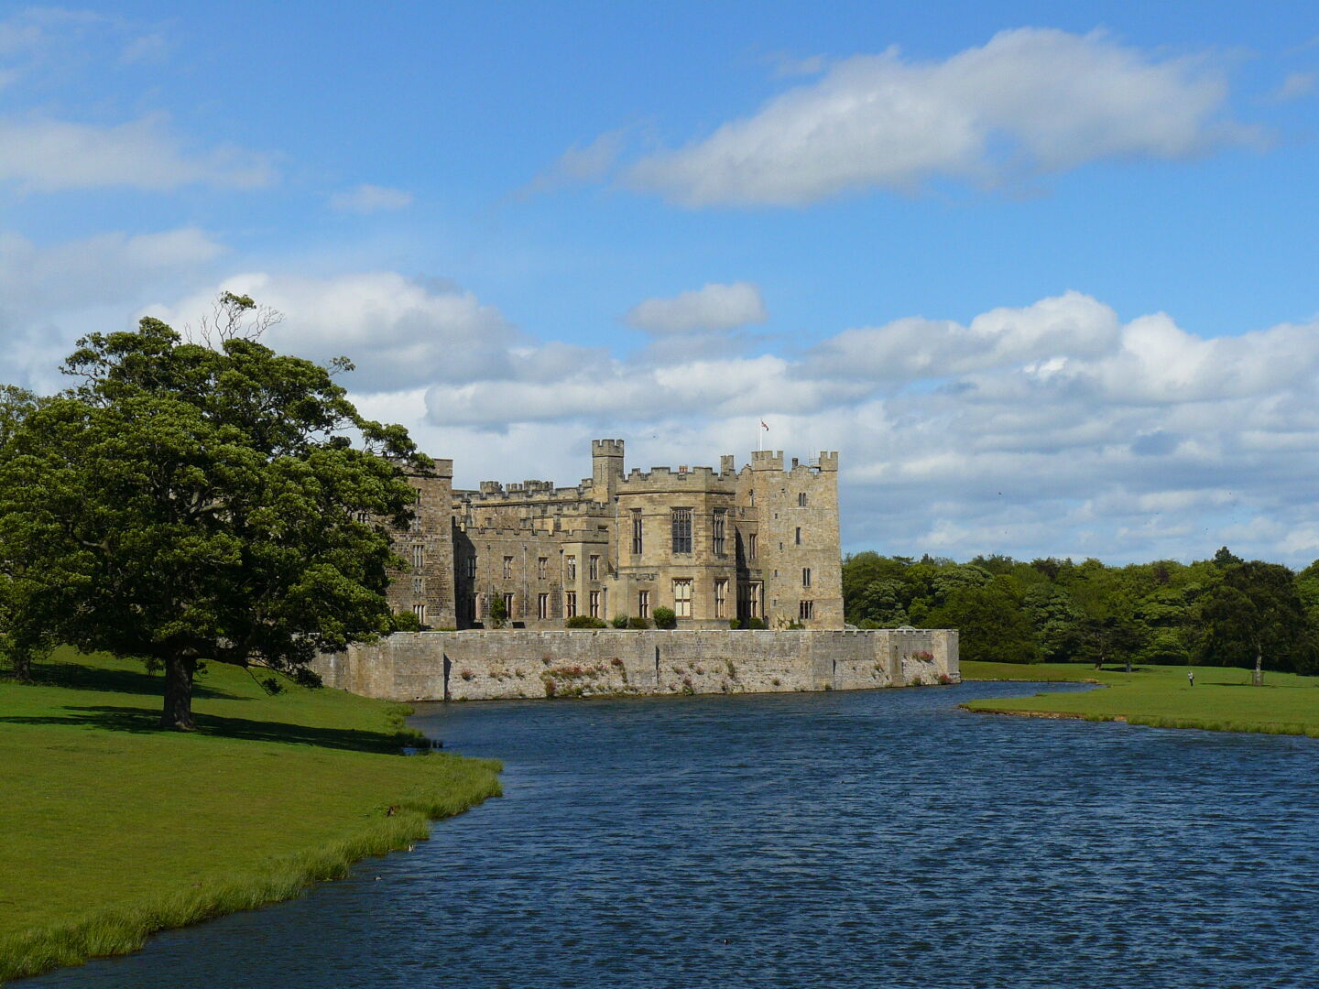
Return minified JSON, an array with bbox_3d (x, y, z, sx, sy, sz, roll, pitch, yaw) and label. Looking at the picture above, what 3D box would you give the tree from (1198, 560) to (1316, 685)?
[{"bbox_3d":[66.900,14.430,286.000,12.800,13.900,12.500,-1,-3,13],"label":"tree"}]

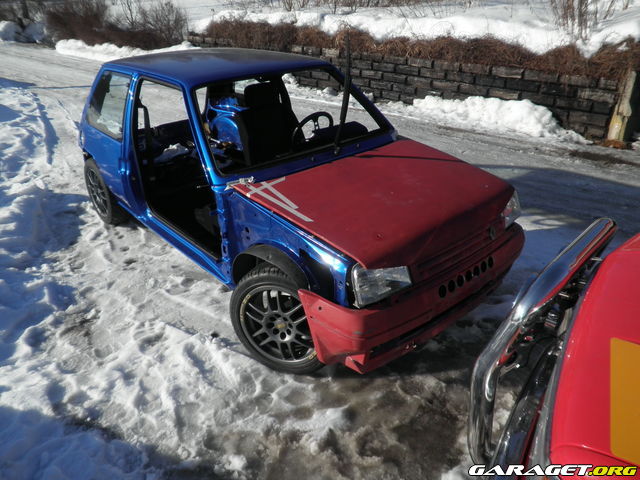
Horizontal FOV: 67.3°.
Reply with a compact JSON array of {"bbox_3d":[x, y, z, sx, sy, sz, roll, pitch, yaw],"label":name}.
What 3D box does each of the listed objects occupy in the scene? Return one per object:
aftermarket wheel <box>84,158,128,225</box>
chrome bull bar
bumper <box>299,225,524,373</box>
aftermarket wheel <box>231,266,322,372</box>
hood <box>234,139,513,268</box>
[{"bbox_3d":[-1.763,-0.430,4.011,0.200,0.560,0.560,-23,36,-37],"label":"aftermarket wheel"},{"bbox_3d":[0.903,0.326,1.783,0.200,0.480,1.242,24,36,37],"label":"chrome bull bar"},{"bbox_3d":[0.584,0.198,2.503,1.440,0.400,0.460,-23,36,-37],"label":"bumper"},{"bbox_3d":[-0.170,0.400,2.462,0.560,0.560,0.200,12,30,21],"label":"aftermarket wheel"},{"bbox_3d":[0.393,-0.227,2.515,1.380,0.152,0.923,-23,41,-37],"label":"hood"}]

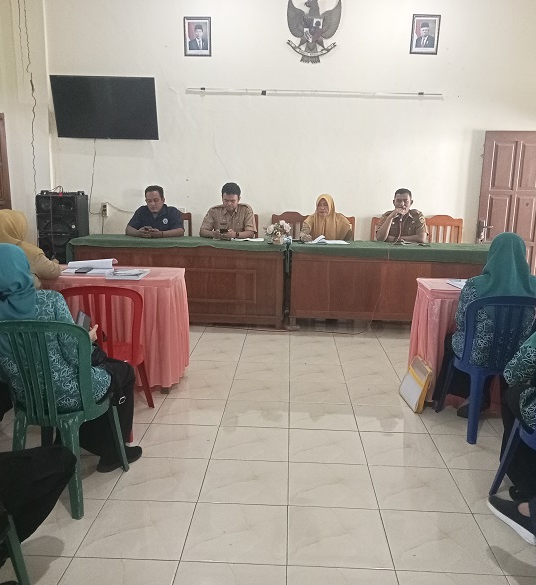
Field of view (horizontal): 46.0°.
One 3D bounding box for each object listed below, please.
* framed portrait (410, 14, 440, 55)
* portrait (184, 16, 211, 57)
[{"bbox_3d":[1.672,-2.736,6.698,0.285,0.385,0.040,2,19,2],"label":"framed portrait"},{"bbox_3d":[-0.776,-2.829,6.977,0.297,0.407,0.030,2,10,2],"label":"portrait"}]

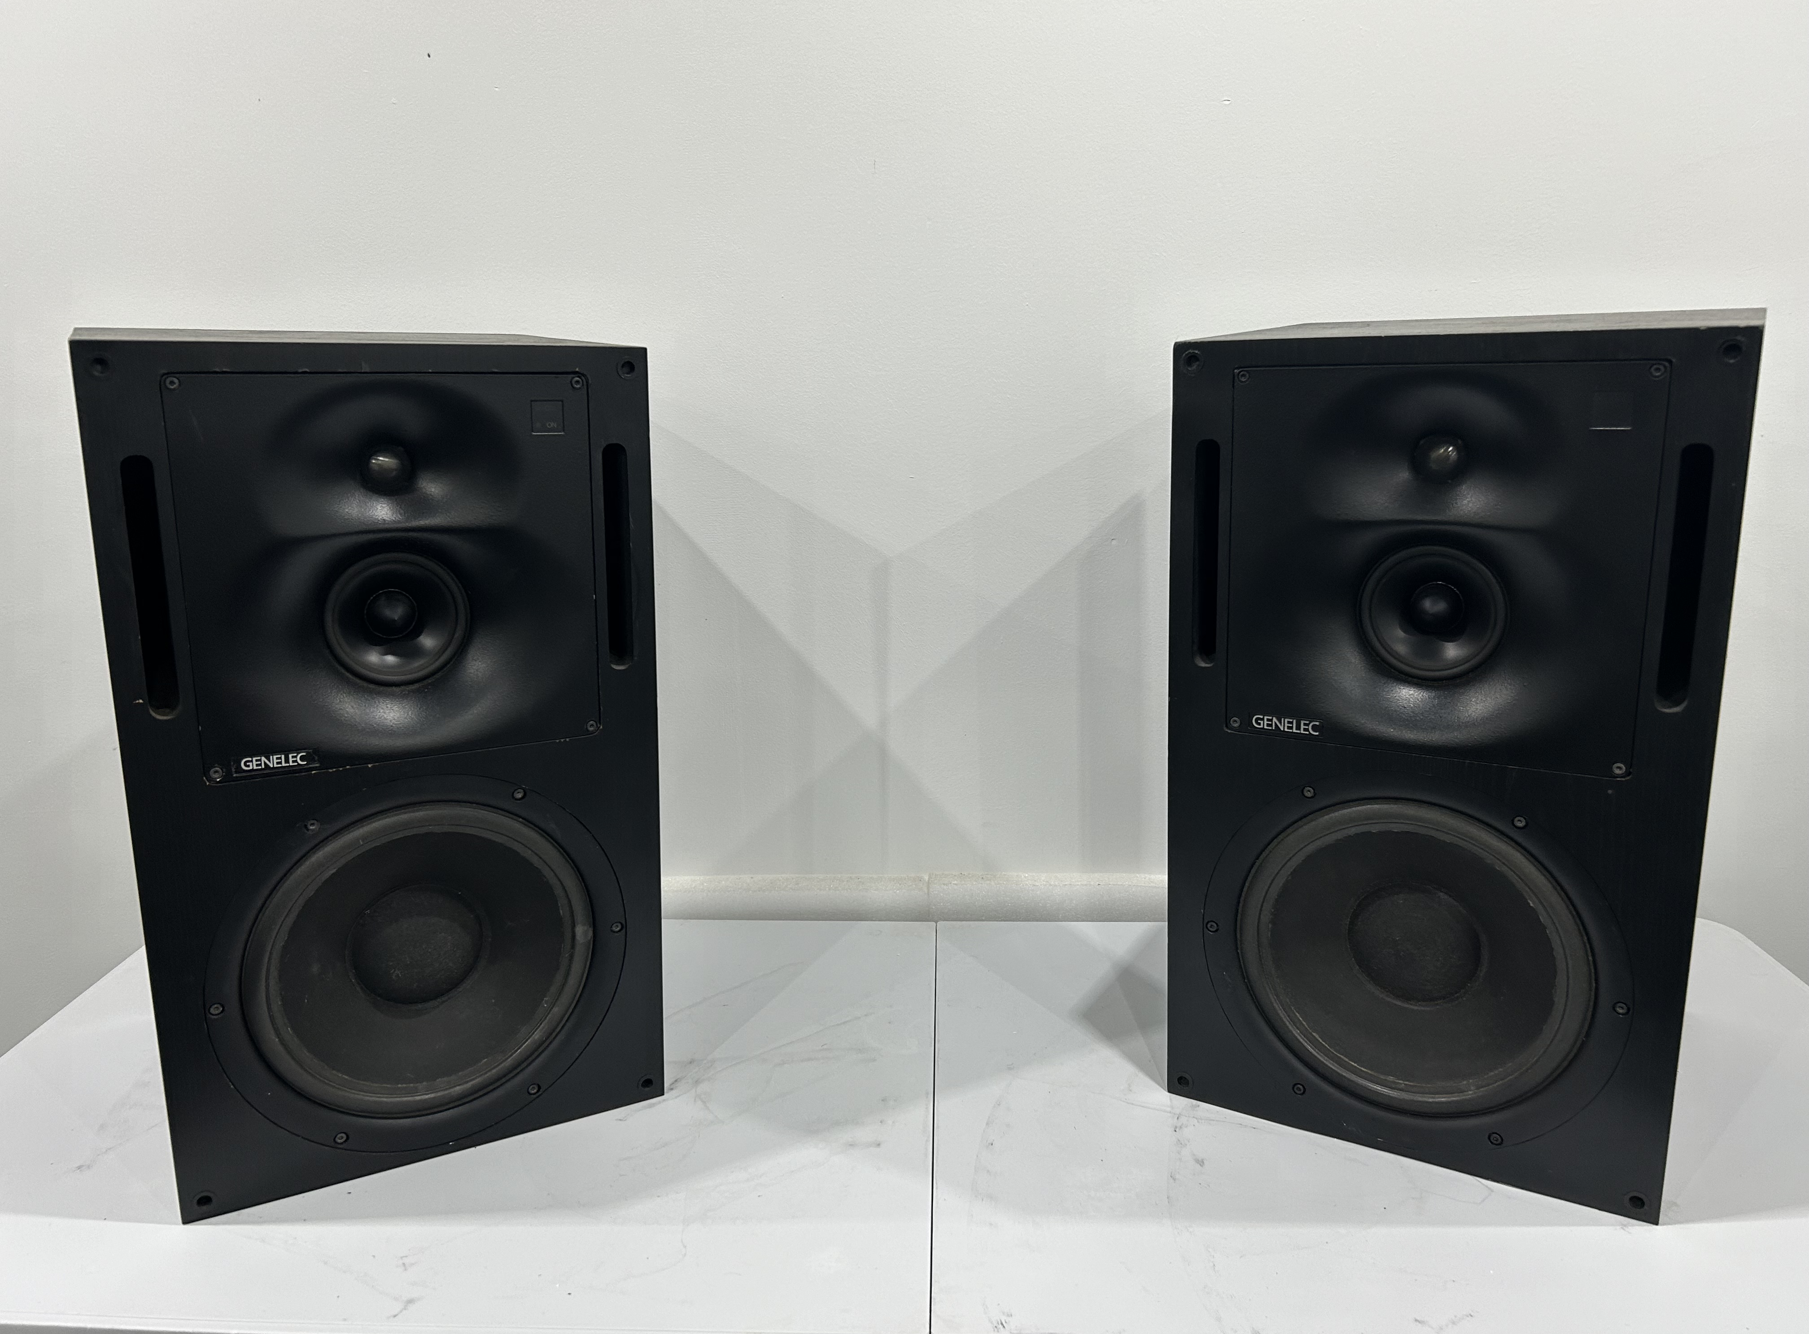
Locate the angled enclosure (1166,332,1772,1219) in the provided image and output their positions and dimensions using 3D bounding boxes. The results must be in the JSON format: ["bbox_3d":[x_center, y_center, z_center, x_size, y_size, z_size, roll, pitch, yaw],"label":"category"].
[{"bbox_3d":[0.500,0.041,1.227,0.400,0.680,0.380,7,18,31],"label":"angled enclosure"}]

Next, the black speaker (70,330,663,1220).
[{"bbox_3d":[-0.483,0.048,1.244,0.400,0.680,0.380,-7,17,-29],"label":"black speaker"}]

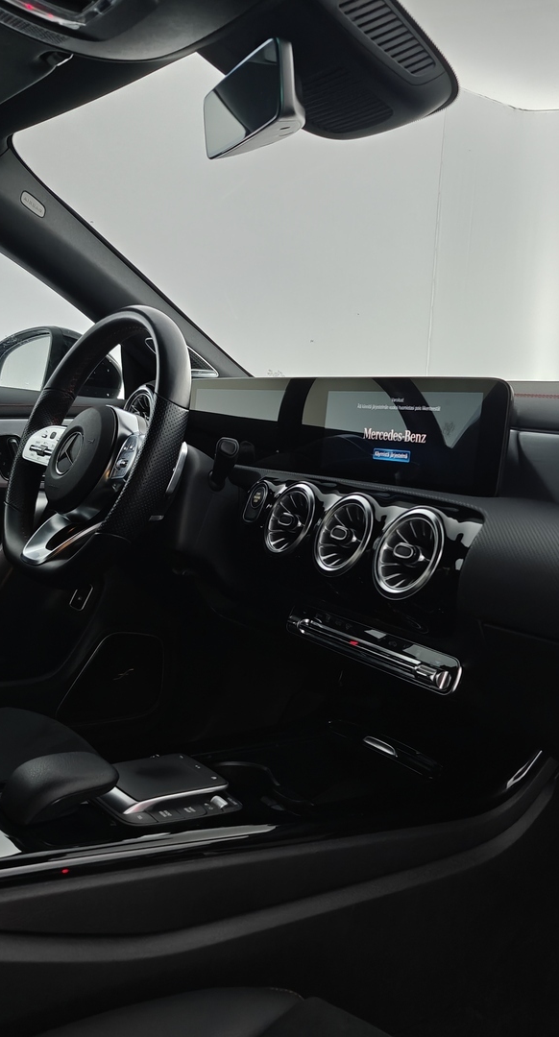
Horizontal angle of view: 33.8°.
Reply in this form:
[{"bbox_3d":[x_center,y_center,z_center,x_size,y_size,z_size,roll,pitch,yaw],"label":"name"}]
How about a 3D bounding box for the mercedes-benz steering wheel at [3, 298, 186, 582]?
[{"bbox_3d":[-0.211,-0.084,1.113,0.090,0.356,0.376,23,-6,-36],"label":"mercedes-benz steering wheel"}]

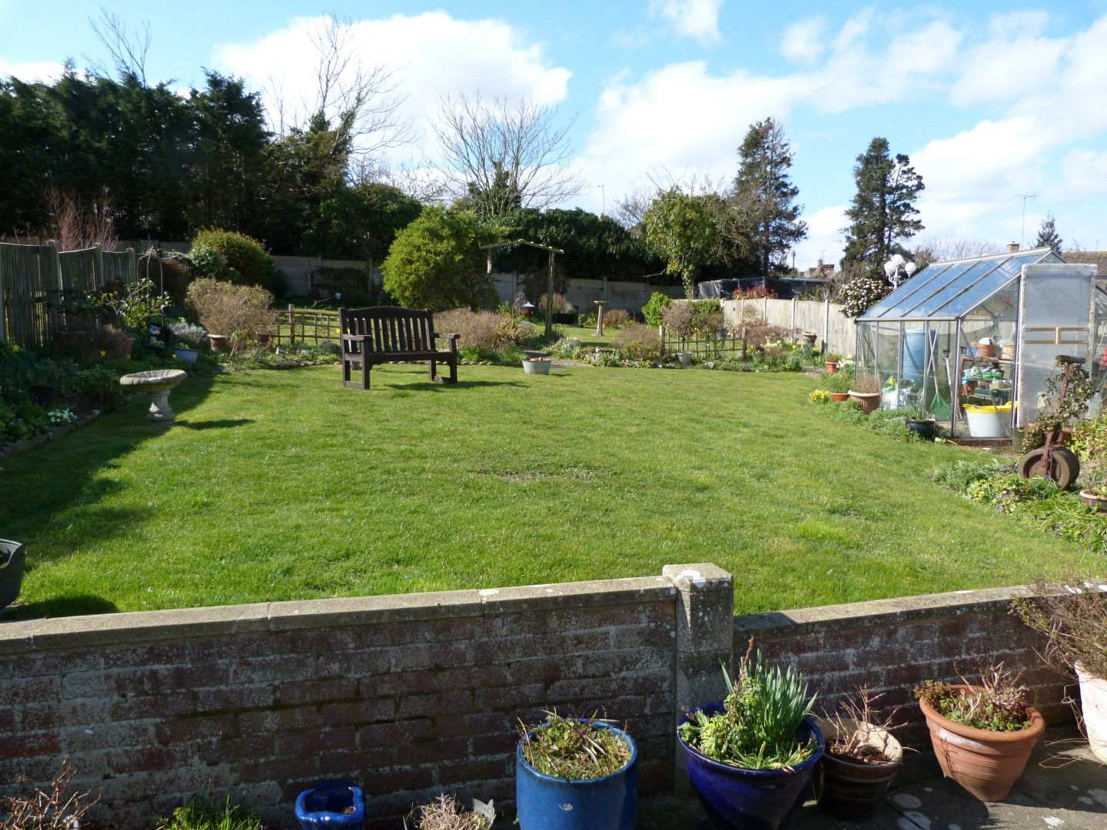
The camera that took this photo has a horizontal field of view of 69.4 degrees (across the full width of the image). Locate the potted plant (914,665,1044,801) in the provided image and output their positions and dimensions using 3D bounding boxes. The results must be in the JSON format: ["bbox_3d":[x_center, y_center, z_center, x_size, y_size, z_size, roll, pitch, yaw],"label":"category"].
[{"bbox_3d":[1.333,0.972,2.497,0.360,0.390,0.360,-1,6,0],"label":"potted plant"}]

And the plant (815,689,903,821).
[{"bbox_3d":[0.941,1.047,2.514,0.285,0.388,0.285,-1,7,0],"label":"plant"}]

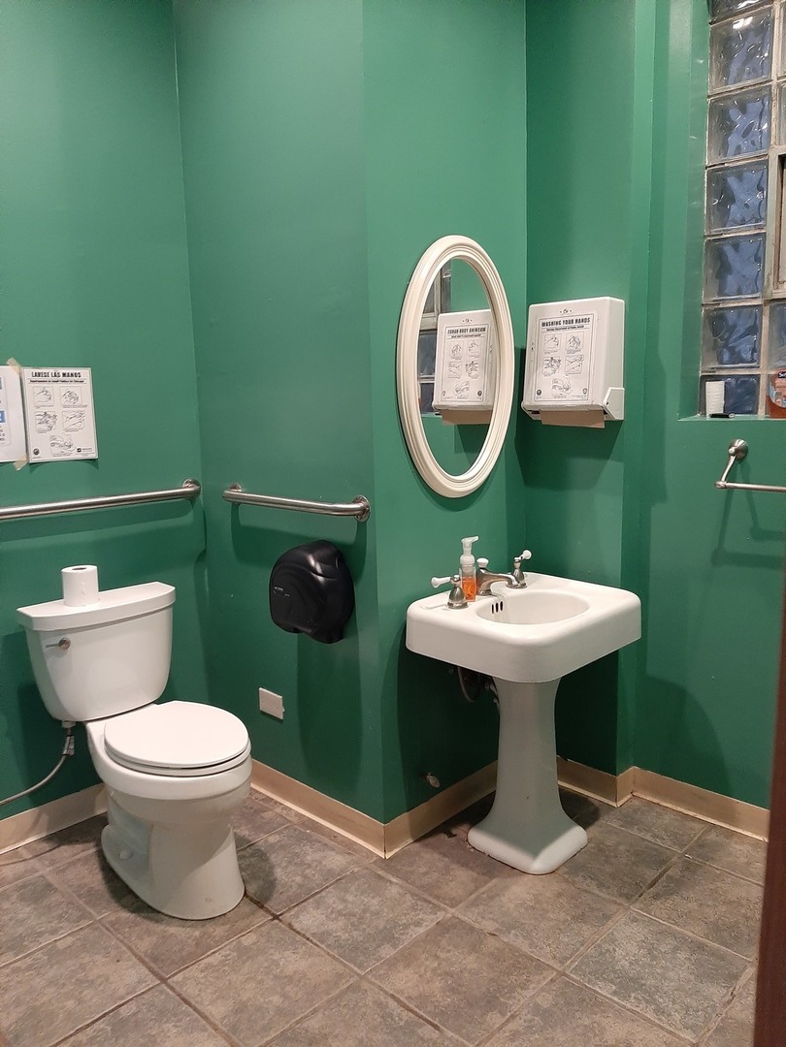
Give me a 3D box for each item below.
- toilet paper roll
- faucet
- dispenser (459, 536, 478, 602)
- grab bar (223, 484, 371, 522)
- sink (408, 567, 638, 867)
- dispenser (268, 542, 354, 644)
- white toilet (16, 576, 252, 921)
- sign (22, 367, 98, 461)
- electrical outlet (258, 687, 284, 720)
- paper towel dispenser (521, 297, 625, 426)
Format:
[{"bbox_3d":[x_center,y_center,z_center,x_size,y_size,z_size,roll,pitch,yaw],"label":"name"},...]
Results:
[{"bbox_3d":[-0.970,0.194,2.440,0.113,0.106,0.113,6,11,44],"label":"toilet paper roll"},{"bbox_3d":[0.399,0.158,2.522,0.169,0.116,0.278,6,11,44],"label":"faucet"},{"bbox_3d":[0.231,0.137,2.395,0.058,0.198,0.055,-5,9,-26],"label":"dispenser"},{"bbox_3d":[-0.329,-0.062,2.441,0.690,0.076,0.071,6,11,44],"label":"grab bar"},{"bbox_3d":[0.411,0.598,2.438,0.463,0.755,0.579,6,11,44],"label":"sink"},{"bbox_3d":[-0.259,0.212,2.364,0.283,0.318,0.146,6,11,44],"label":"dispenser"},{"bbox_3d":[-0.709,0.634,2.354,0.735,0.756,0.487,6,11,44],"label":"white toilet"},{"bbox_3d":[-1.031,-0.340,2.452,0.005,0.287,0.213,6,11,44],"label":"sign"},{"bbox_3d":[-0.418,0.615,2.677,0.129,0.083,0.012,6,11,44],"label":"electrical outlet"},{"bbox_3d":[0.568,-0.510,2.488,0.290,0.364,0.129,6,11,44],"label":"paper towel dispenser"}]

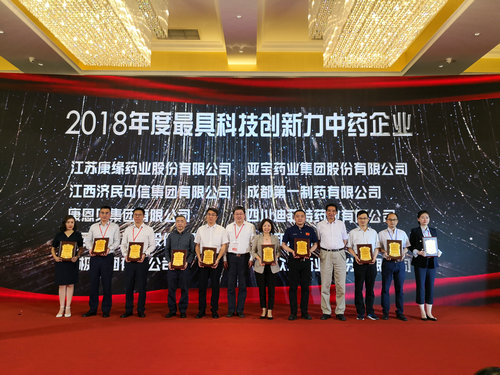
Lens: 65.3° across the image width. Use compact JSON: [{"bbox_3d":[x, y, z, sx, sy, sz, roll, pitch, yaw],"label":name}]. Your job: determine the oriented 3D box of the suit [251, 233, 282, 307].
[{"bbox_3d":[0.261,1.344,6.270,0.460,1.168,0.300,0,-8,0],"label":"suit"}]

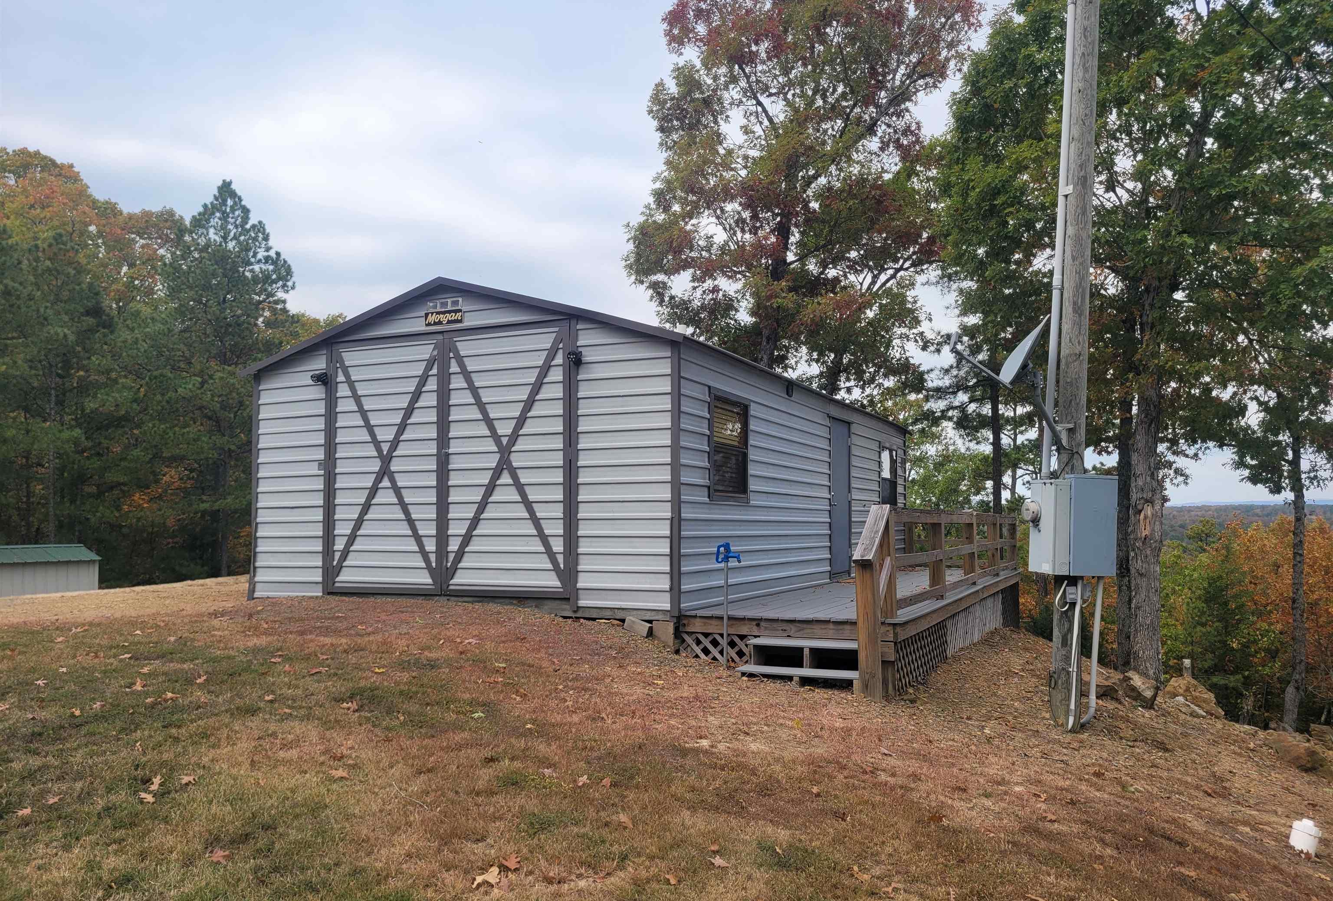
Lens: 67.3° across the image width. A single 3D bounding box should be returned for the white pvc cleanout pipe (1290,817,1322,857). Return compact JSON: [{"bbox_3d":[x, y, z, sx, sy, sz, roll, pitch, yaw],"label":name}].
[{"bbox_3d":[2.841,1.724,4.450,0.138,0.155,0.138,15,-7,31],"label":"white pvc cleanout pipe"}]

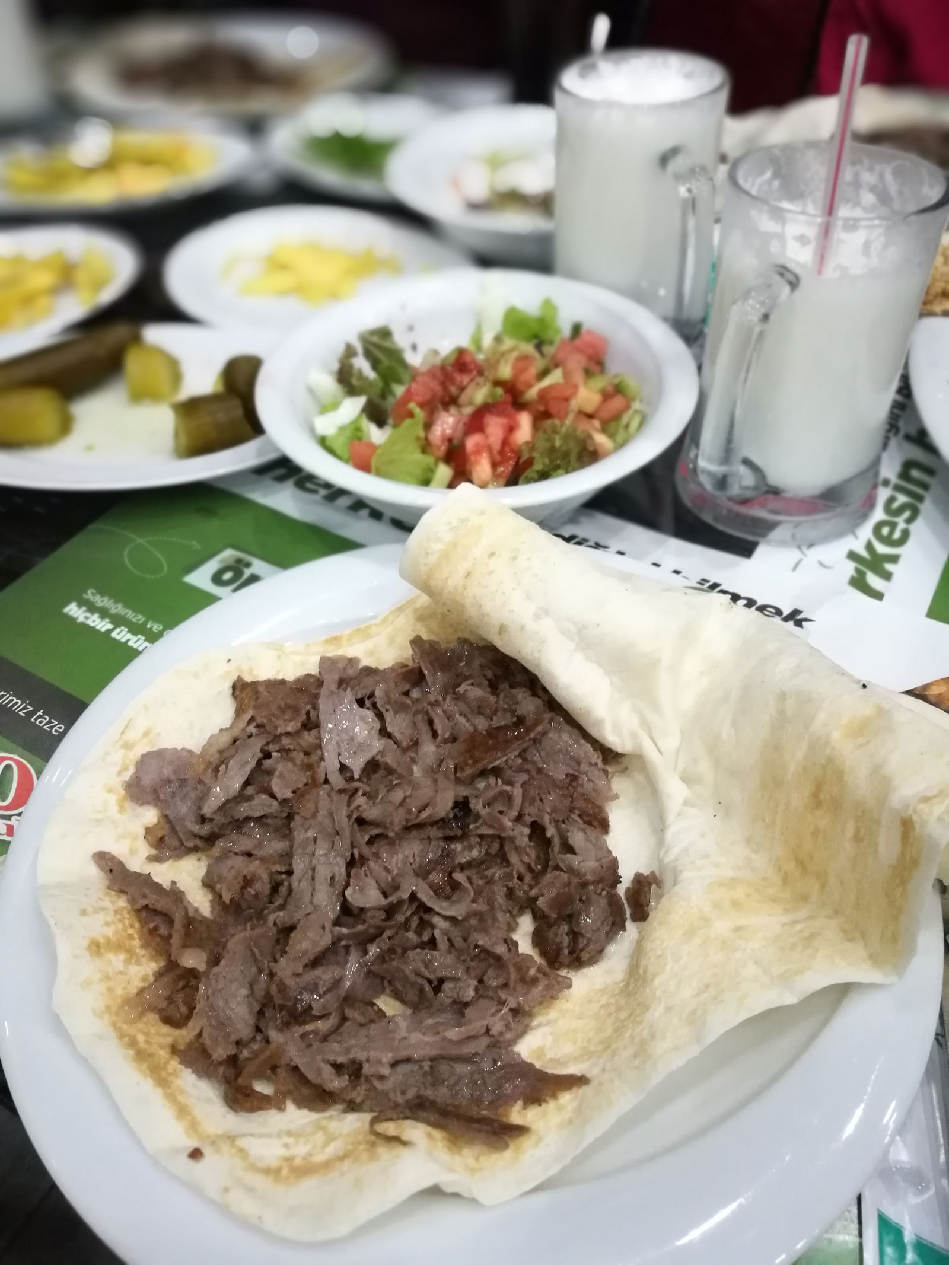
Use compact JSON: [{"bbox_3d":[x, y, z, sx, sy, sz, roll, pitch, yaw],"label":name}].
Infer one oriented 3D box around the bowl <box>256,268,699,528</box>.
[{"bbox_3d":[0.001,-0.103,0.468,0.203,0.048,0.203,-1,46,1],"label":"bowl"}]

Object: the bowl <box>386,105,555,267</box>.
[{"bbox_3d":[0.046,-0.281,0.640,0.204,0.046,0.204,-3,46,0],"label":"bowl"}]

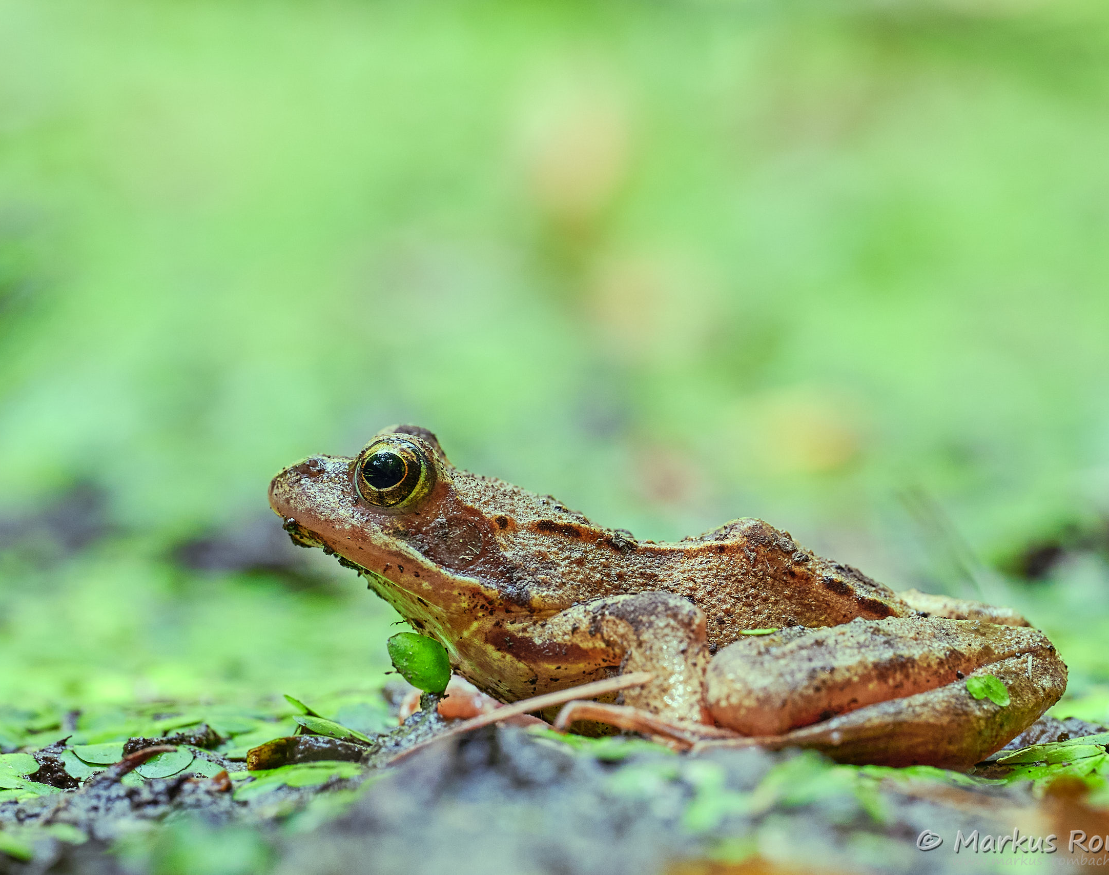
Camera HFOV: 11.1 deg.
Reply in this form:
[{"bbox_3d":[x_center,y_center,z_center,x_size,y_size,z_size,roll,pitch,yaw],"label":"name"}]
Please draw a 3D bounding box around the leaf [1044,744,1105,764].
[{"bbox_3d":[0.042,0.026,0.467,0.005,0.001,0.004,0,12,0],"label":"leaf"}]

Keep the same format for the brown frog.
[{"bbox_3d":[0.010,0.011,0.482,0.066,0.025,0.042,1,12,3],"label":"brown frog"}]

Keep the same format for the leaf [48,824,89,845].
[{"bbox_3d":[-0.038,0.031,0.443,0.003,0.001,0.003,0,12,0],"label":"leaf"}]

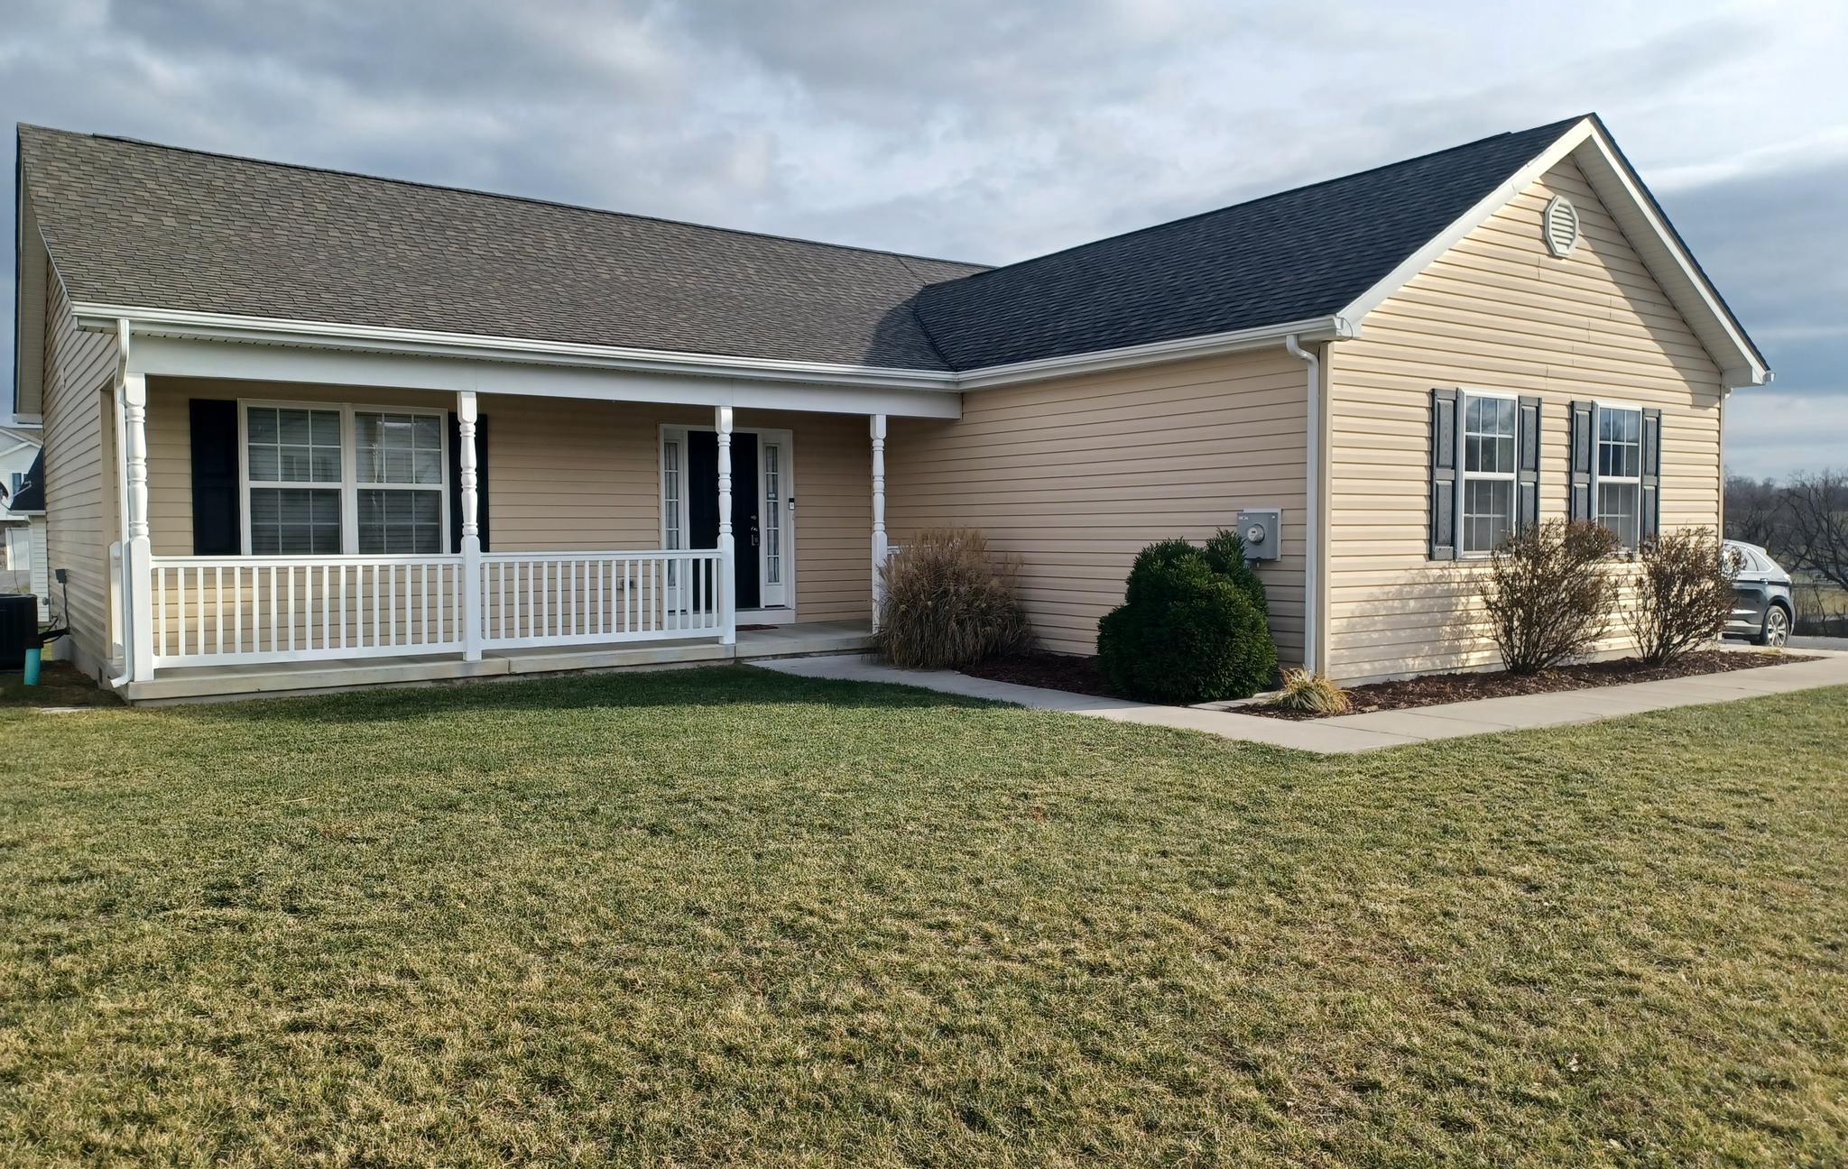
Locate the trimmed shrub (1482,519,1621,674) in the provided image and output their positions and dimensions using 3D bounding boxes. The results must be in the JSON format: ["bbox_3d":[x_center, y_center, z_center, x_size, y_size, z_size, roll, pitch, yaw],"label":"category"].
[{"bbox_3d":[5.654,0.106,12.028,1.212,1.343,1.212,-2,3,-36],"label":"trimmed shrub"}]

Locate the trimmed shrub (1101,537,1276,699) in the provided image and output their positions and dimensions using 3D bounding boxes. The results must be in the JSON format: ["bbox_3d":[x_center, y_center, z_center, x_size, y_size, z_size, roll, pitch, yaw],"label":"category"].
[{"bbox_3d":[2.190,0.272,11.093,1.455,1.274,1.455,0,2,0],"label":"trimmed shrub"}]

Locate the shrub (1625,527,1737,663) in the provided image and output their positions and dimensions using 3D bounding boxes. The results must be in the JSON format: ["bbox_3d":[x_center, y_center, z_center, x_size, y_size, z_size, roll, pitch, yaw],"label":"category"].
[{"bbox_3d":[7.603,0.075,13.398,1.097,1.264,1.097,-2,3,-36],"label":"shrub"}]

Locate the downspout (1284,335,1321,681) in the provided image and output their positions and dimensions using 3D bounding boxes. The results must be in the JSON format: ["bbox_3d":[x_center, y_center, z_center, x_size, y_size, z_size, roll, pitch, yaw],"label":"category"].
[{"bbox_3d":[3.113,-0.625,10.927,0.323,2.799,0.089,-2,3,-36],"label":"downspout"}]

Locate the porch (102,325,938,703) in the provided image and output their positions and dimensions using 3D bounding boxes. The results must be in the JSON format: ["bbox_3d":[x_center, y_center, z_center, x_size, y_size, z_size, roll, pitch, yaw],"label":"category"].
[{"bbox_3d":[-3.318,-0.647,13.150,8.028,2.799,1.806,-2,3,-36],"label":"porch"}]

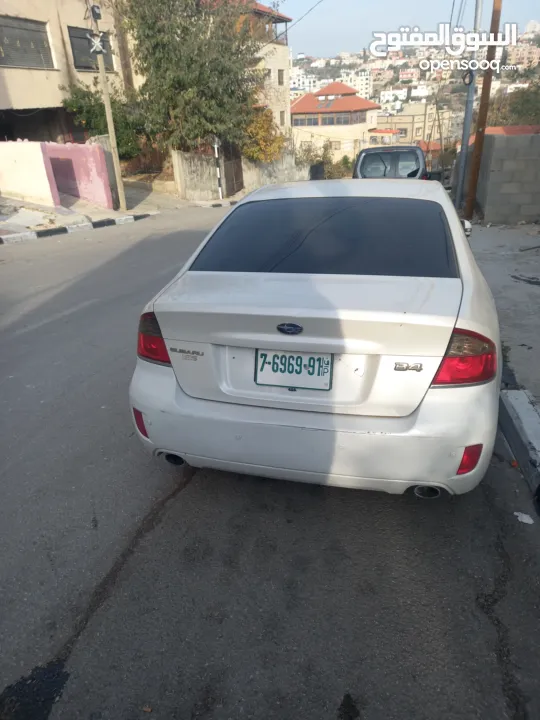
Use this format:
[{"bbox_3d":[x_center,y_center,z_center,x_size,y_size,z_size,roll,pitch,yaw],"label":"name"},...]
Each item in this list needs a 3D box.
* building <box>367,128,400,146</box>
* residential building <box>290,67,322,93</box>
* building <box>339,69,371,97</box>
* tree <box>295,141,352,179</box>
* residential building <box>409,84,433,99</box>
[{"bbox_3d":[18.013,-34.532,81.806,5.500,4.200,5.000,2,22,11],"label":"building"},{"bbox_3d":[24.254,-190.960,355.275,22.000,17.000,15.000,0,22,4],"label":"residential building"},{"bbox_3d":[56.825,-182.437,345.601,21.000,19.000,16.000,1,22,9],"label":"building"},{"bbox_3d":[3.613,-13.405,35.116,4.000,3.100,3.000,0,22,6],"label":"tree"},{"bbox_3d":[85.493,-151.517,293.441,12.500,7.800,10.000,4,23,14],"label":"residential building"}]

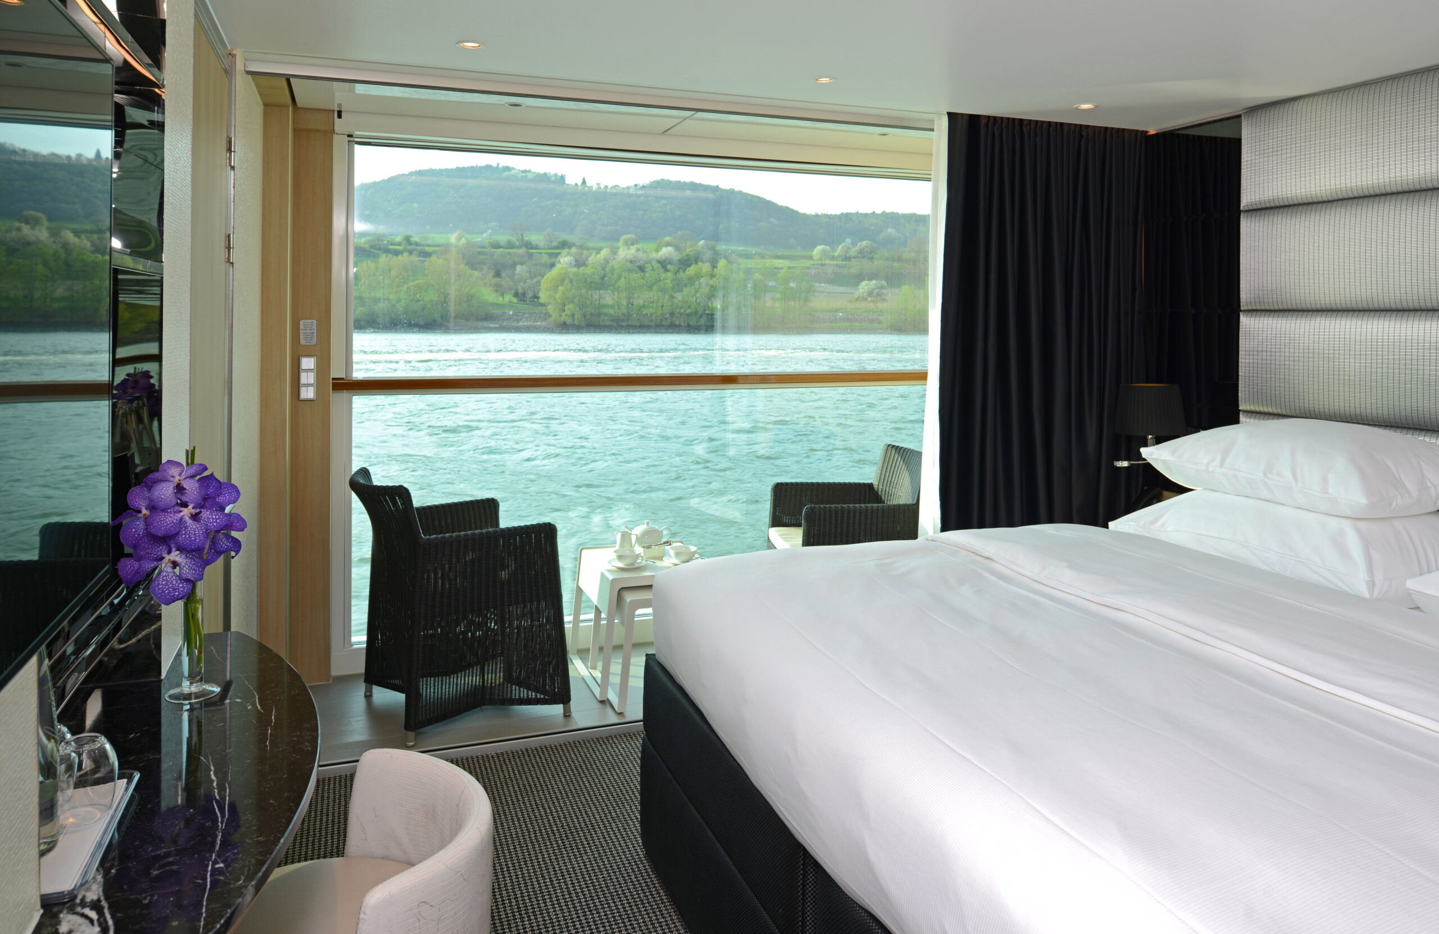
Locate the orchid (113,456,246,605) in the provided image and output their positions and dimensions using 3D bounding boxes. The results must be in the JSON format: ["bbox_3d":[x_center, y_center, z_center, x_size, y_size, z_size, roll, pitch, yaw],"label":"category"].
[{"bbox_3d":[-0.815,0.096,1.455,0.200,0.225,0.165,-2,5,-29],"label":"orchid"}]

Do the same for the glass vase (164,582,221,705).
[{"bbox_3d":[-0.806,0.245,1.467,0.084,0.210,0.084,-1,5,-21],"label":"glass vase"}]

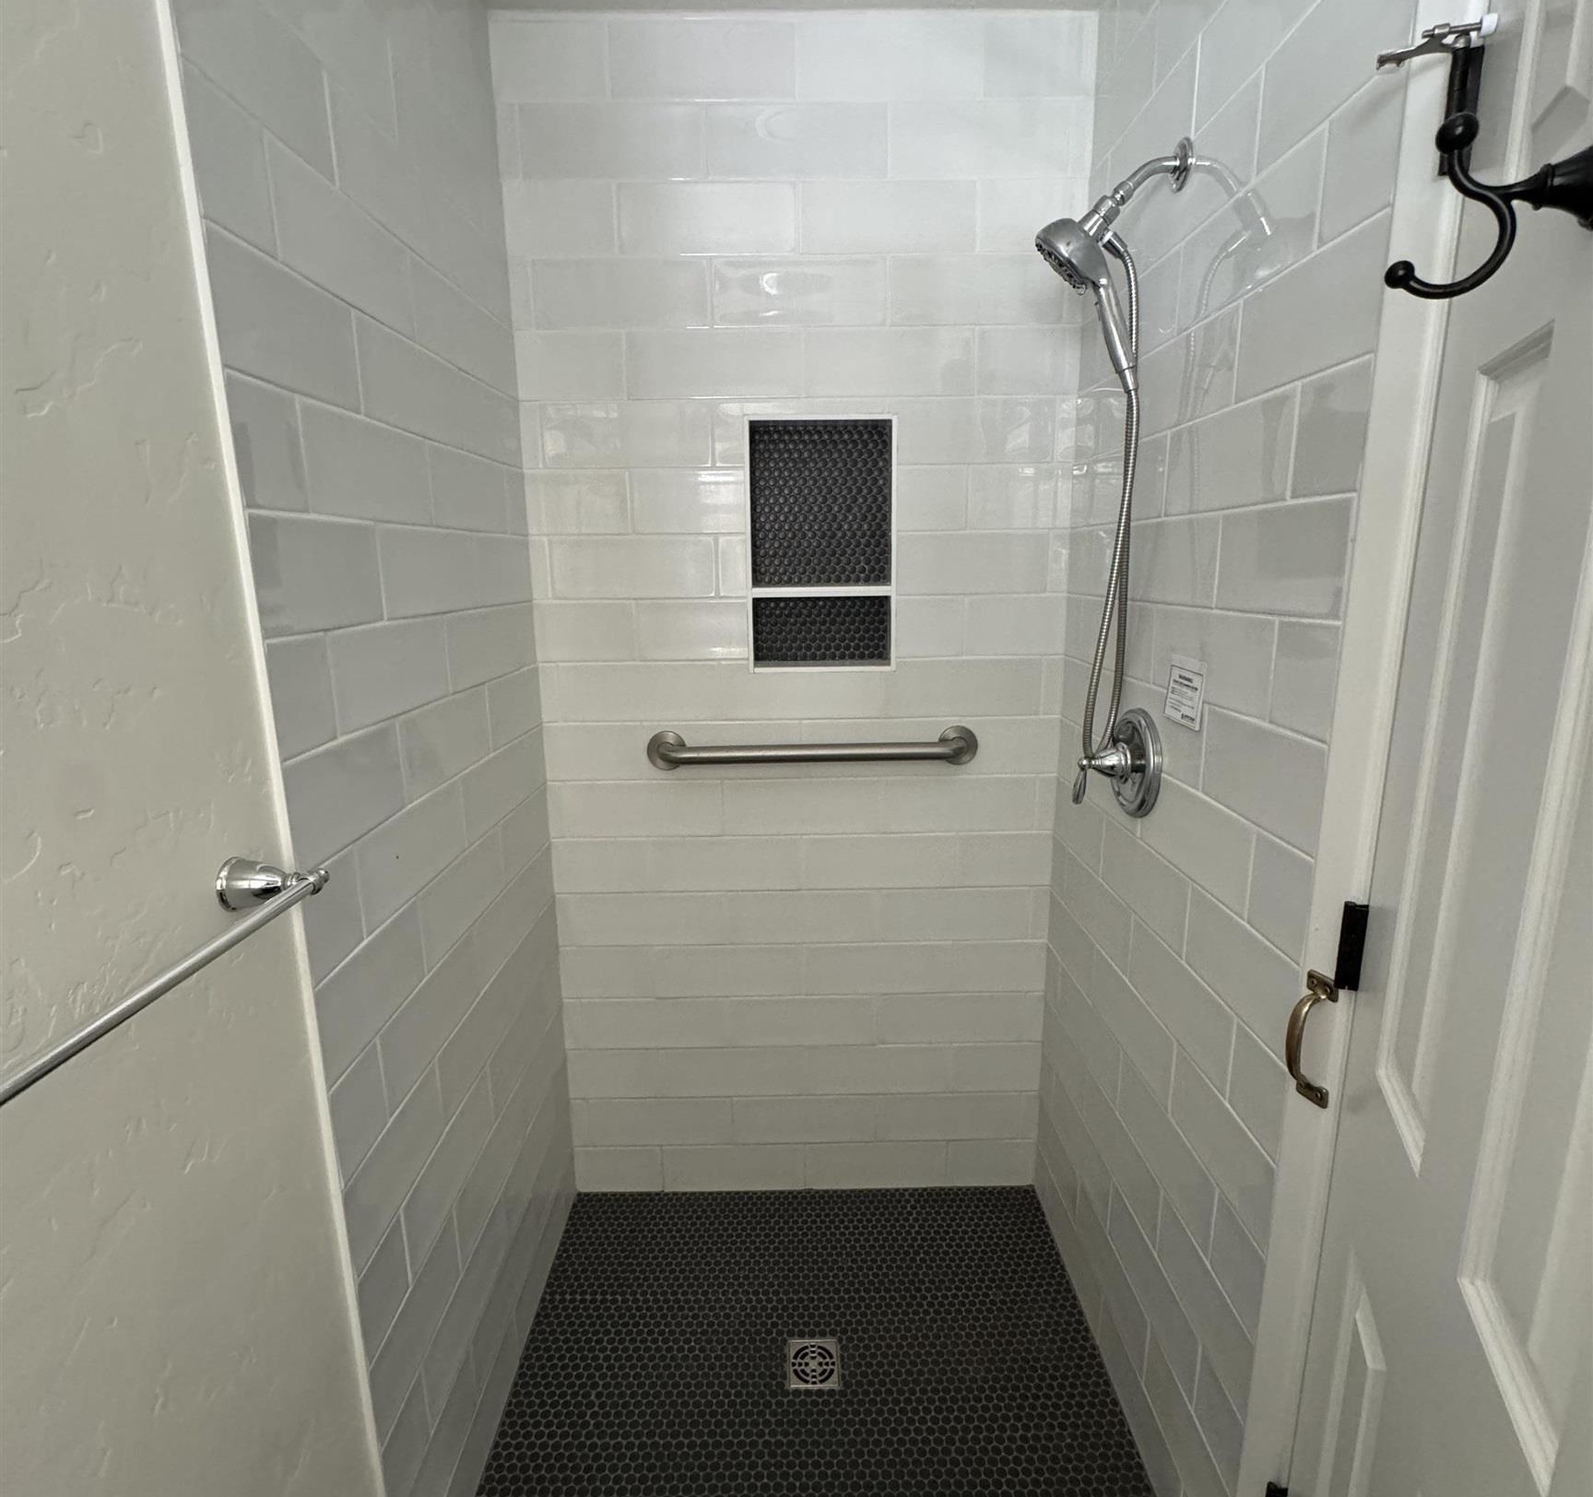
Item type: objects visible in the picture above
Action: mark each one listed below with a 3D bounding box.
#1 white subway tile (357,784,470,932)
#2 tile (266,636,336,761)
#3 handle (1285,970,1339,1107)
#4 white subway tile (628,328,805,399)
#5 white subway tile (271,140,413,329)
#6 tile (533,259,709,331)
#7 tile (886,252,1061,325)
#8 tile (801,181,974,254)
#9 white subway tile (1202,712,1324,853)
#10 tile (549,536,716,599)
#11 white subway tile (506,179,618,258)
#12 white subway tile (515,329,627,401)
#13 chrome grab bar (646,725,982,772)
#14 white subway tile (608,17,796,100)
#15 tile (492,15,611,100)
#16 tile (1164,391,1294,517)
[{"bbox_3d":[-0.529,0.143,1.196,0.010,0.122,0.335,-1,12,0],"label":"white subway tile"},{"bbox_3d":[-0.526,-0.058,0.914,0.010,0.122,0.111,-1,12,0],"label":"tile"},{"bbox_3d":[0.551,0.322,0.936,0.042,0.148,0.037,-5,13,-18],"label":"handle"},{"bbox_3d":[-0.159,-0.732,1.641,0.330,0.122,0.010,-1,12,0],"label":"white subway tile"},{"bbox_3d":[-0.533,-0.593,1.023,0.010,0.122,0.329,-1,12,0],"label":"white subway tile"},{"bbox_3d":[-0.329,-0.851,1.609,0.329,0.122,0.010,-1,12,0],"label":"tile"},{"bbox_3d":[0.335,-0.860,1.614,0.329,0.122,0.010,-1,12,0],"label":"tile"},{"bbox_3d":[0.169,-0.981,1.589,0.330,0.122,0.010,-1,12,0],"label":"tile"},{"bbox_3d":[0.552,0.033,1.027,0.010,0.122,0.263,-1,12,0],"label":"white subway tile"},{"bbox_3d":[-0.324,-0.360,1.709,0.329,0.122,0.010,-1,12,-1],"label":"tile"},{"bbox_3d":[-0.433,-0.974,1.587,0.202,0.122,0.010,-1,12,0],"label":"white subway tile"},{"bbox_3d":[-0.431,-0.727,1.635,0.203,0.122,0.010,-1,12,0],"label":"white subway tile"},{"bbox_3d":[0.035,0.007,1.758,0.689,0.080,0.070,-1,12,0],"label":"chrome grab bar"},{"bbox_3d":[-0.166,-1.230,1.533,0.330,0.122,0.010,-1,12,0],"label":"white subway tile"},{"bbox_3d":[-0.431,-1.213,1.518,0.203,0.132,0.010,-1,12,0],"label":"tile"},{"bbox_3d":[0.541,-0.364,1.086,0.010,0.121,0.322,-1,12,0],"label":"tile"}]

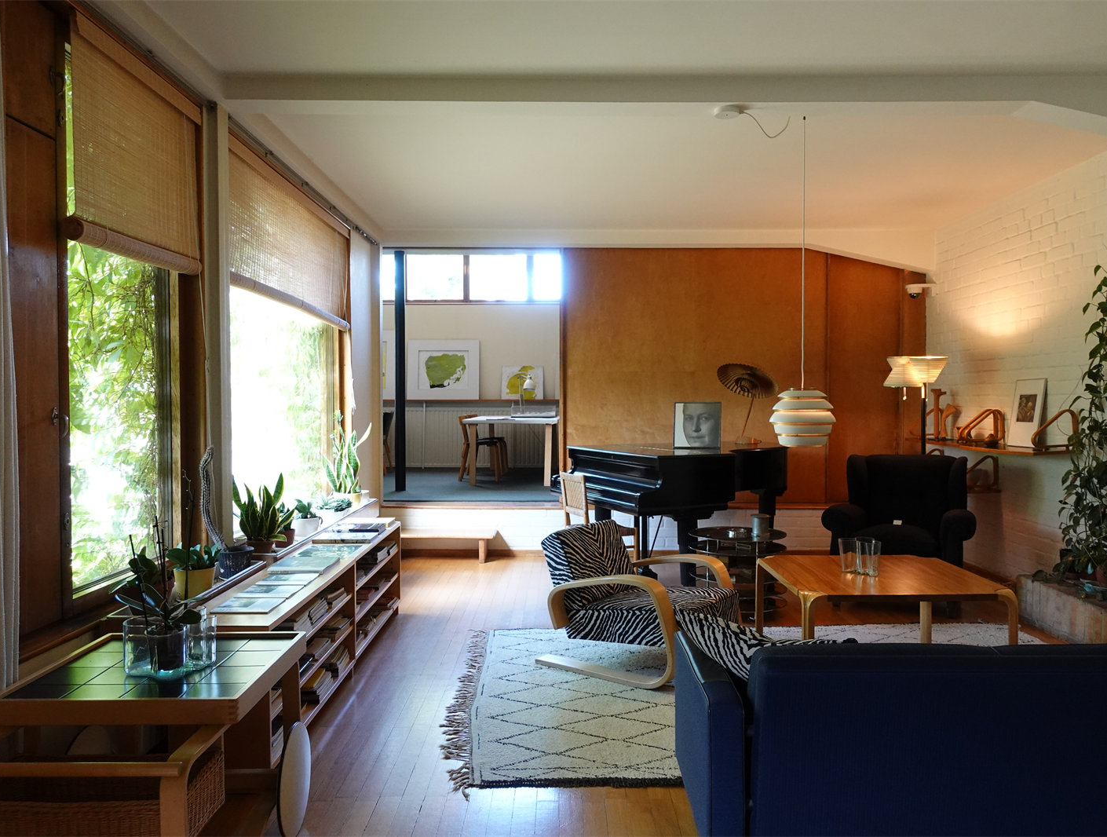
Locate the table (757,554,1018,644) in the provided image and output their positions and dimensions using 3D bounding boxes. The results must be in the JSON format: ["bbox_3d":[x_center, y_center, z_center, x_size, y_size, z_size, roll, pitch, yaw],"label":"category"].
[{"bbox_3d":[1.529,1.009,4.016,0.920,0.530,0.900,0,1,0],"label":"table"}]

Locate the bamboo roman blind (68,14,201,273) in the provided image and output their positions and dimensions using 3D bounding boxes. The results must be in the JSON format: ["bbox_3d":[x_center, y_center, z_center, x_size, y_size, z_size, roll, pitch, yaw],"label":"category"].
[{"bbox_3d":[-1.543,-0.976,3.177,0.085,0.740,0.980,0,1,0],"label":"bamboo roman blind"}]

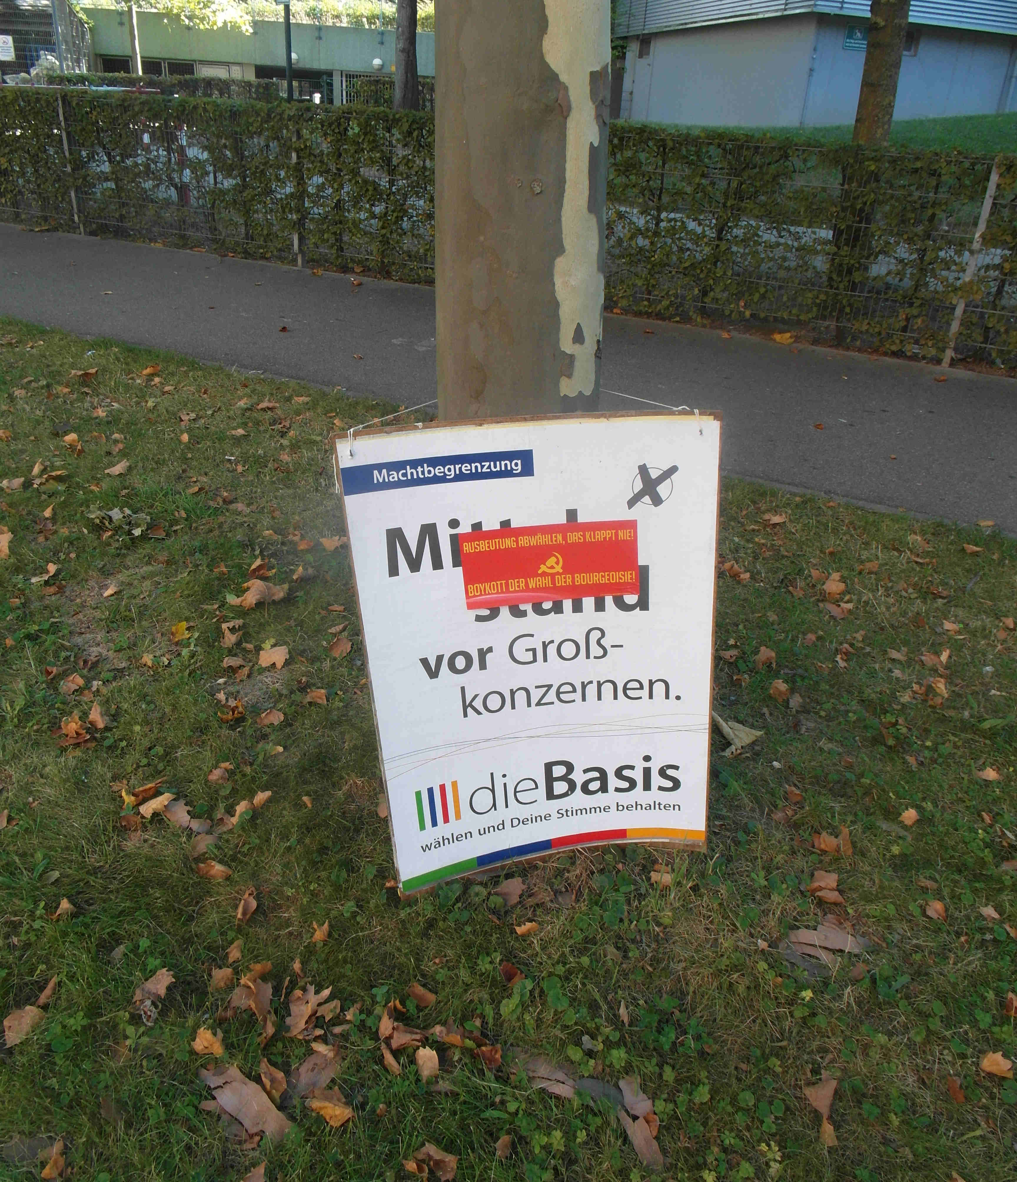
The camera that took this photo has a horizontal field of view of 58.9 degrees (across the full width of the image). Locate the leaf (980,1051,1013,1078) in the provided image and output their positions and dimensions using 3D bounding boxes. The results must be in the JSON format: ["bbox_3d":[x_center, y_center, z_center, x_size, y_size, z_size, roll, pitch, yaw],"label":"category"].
[{"bbox_3d":[0.775,0.750,1.430,0.044,0.025,0.033,10,27,14],"label":"leaf"}]

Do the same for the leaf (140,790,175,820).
[{"bbox_3d":[-0.719,0.437,1.847,0.033,0.030,0.072,22,32,33],"label":"leaf"}]

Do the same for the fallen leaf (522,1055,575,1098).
[{"bbox_3d":[0.062,0.730,1.354,0.084,0.020,0.041,14,29,20],"label":"fallen leaf"}]

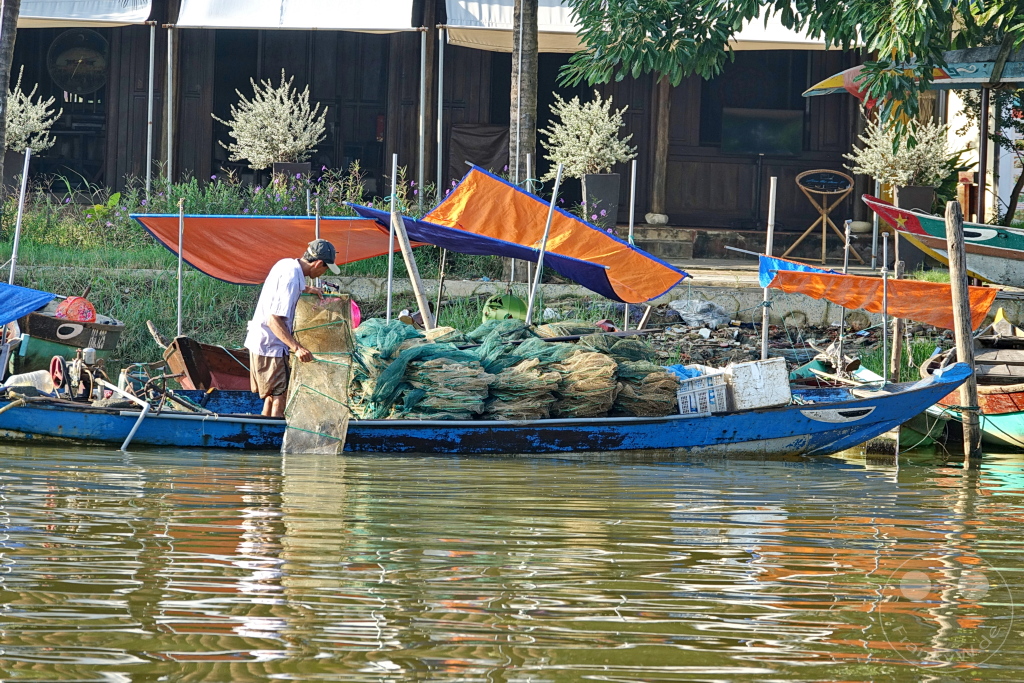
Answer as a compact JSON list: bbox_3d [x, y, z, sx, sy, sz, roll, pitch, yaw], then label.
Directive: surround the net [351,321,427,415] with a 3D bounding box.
[{"bbox_3d":[-0.850,0.187,45.200,0.550,0.700,0.600,0,2,0],"label":"net"}]

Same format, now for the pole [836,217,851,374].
[{"bbox_3d":[2.341,-0.325,46.000,0.045,1.080,0.045,3,1,0],"label":"pole"}]

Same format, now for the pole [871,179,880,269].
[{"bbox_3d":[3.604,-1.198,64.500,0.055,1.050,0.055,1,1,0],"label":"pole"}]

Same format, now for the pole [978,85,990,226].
[{"bbox_3d":[4.601,-1.764,63.500,0.070,1.450,0.070,1,1,0],"label":"pole"}]

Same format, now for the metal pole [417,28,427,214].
[{"bbox_3d":[-0.891,-2.129,64.500,0.055,1.970,0.055,1,1,0],"label":"metal pole"}]

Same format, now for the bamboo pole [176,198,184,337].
[{"bbox_3d":[-2.341,-0.501,46.000,0.040,1.020,0.040,1,1,0],"label":"bamboo pole"}]

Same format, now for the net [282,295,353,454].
[{"bbox_3d":[-1.254,0.213,42.000,0.440,1.040,0.280,1,1,6],"label":"net"}]

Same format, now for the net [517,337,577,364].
[{"bbox_3d":[0.221,0.059,43.000,0.420,0.190,0.400,1,1,0],"label":"net"}]

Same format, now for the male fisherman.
[{"bbox_3d":[-1.439,0.078,42.500,0.600,1.500,0.500,1,1,-26],"label":"male fisherman"}]

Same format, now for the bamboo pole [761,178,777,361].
[{"bbox_3d":[1.792,-0.461,45.500,0.050,1.380,0.050,3,1,0],"label":"bamboo pole"}]

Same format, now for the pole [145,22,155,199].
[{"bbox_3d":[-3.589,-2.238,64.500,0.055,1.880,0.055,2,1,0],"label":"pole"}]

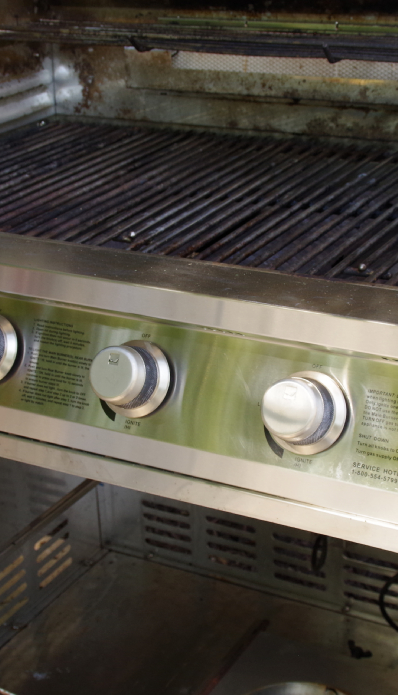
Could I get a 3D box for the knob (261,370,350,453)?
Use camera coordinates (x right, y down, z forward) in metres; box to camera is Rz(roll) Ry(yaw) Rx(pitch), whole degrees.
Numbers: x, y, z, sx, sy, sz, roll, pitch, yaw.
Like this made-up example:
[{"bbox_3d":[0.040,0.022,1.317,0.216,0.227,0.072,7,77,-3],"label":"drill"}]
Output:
[{"bbox_3d":[0.083,0.053,1.018,0.071,0.071,0.049,10,-3,28],"label":"knob"}]

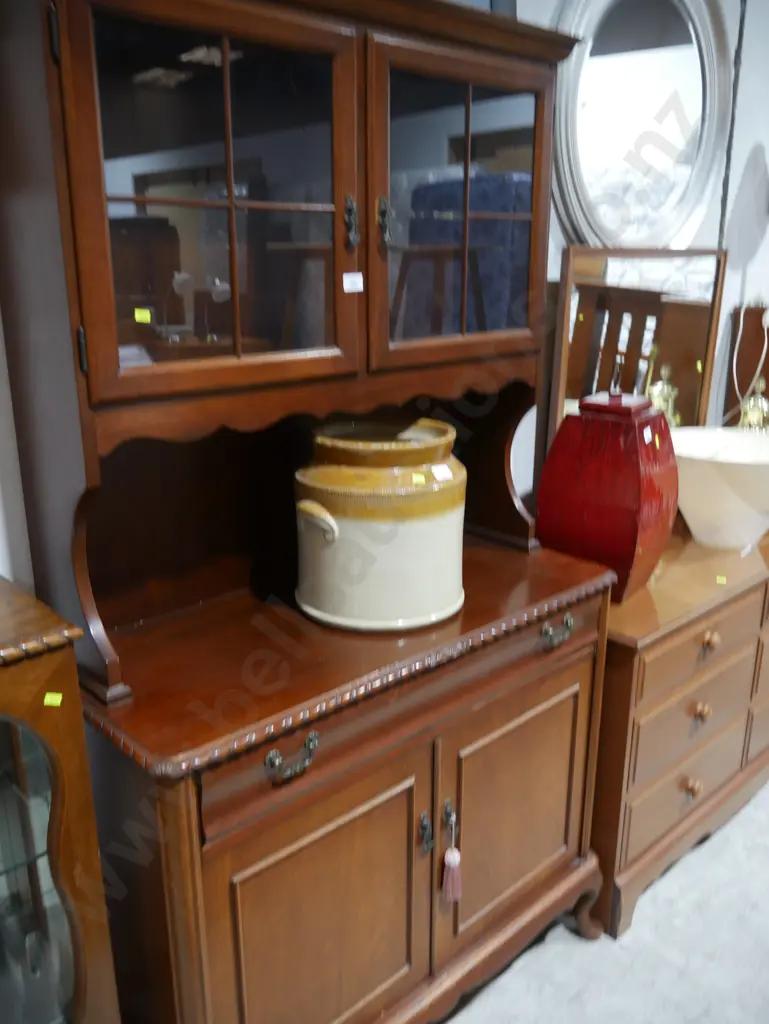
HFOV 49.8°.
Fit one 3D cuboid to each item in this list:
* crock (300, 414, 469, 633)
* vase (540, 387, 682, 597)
[{"bbox_3d":[-0.004,0.007,1.542,0.332,0.319,0.320,0,17,0],"label":"crock"},{"bbox_3d":[0.505,-0.034,1.870,0.235,0.432,0.235,13,21,35],"label":"vase"}]

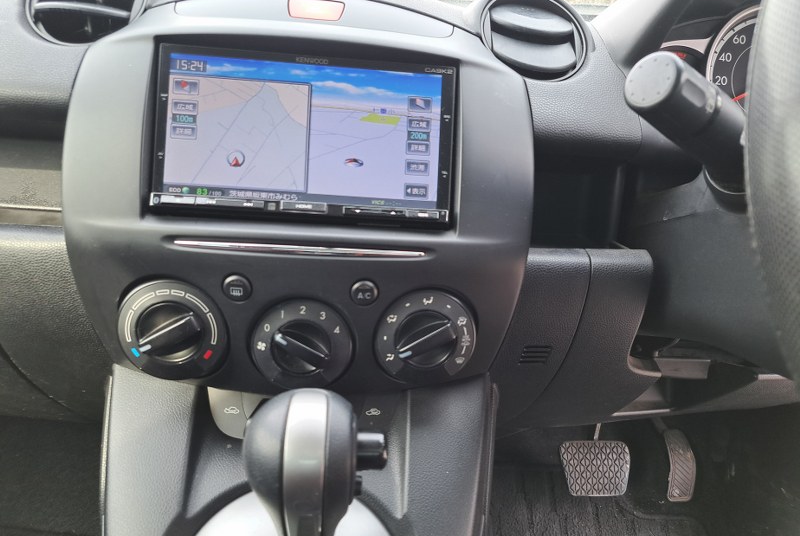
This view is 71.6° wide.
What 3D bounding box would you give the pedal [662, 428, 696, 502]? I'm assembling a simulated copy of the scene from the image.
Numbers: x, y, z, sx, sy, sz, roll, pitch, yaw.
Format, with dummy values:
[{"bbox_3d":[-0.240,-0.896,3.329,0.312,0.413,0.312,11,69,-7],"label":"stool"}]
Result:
[{"bbox_3d":[0.394,0.278,0.780,0.045,0.112,0.032,3,-15,-6],"label":"pedal"}]

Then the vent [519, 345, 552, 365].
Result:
[{"bbox_3d":[0.089,0.057,0.365,0.022,0.015,0.006,3,18,-6],"label":"vent"}]

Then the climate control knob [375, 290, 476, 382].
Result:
[{"bbox_3d":[0.015,0.039,0.318,0.058,0.058,0.026,2,10,-6],"label":"climate control knob"}]

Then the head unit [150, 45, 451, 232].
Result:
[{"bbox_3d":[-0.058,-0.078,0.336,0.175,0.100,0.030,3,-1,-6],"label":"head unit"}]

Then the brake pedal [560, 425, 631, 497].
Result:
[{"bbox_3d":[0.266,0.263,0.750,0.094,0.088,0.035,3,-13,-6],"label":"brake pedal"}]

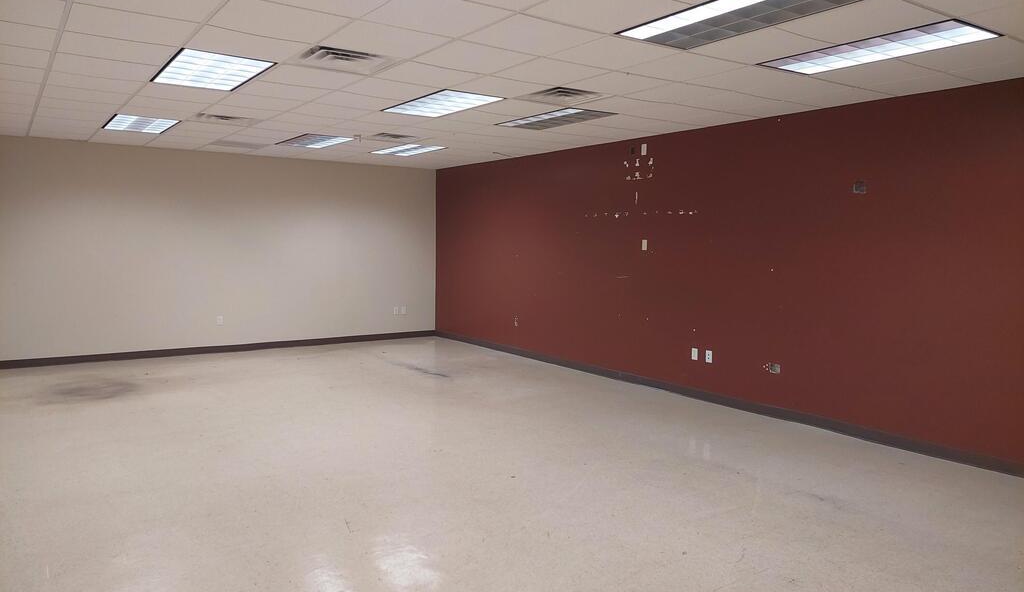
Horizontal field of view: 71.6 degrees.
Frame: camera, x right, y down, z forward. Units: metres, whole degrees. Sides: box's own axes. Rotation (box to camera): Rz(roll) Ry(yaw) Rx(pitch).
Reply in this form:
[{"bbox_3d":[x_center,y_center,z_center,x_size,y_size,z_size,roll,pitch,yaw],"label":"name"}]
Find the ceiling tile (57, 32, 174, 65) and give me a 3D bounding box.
[{"bbox_3d":[-2.441,-1.525,4.391,0.600,0.020,0.600,-3,6,-35],"label":"ceiling tile"}]

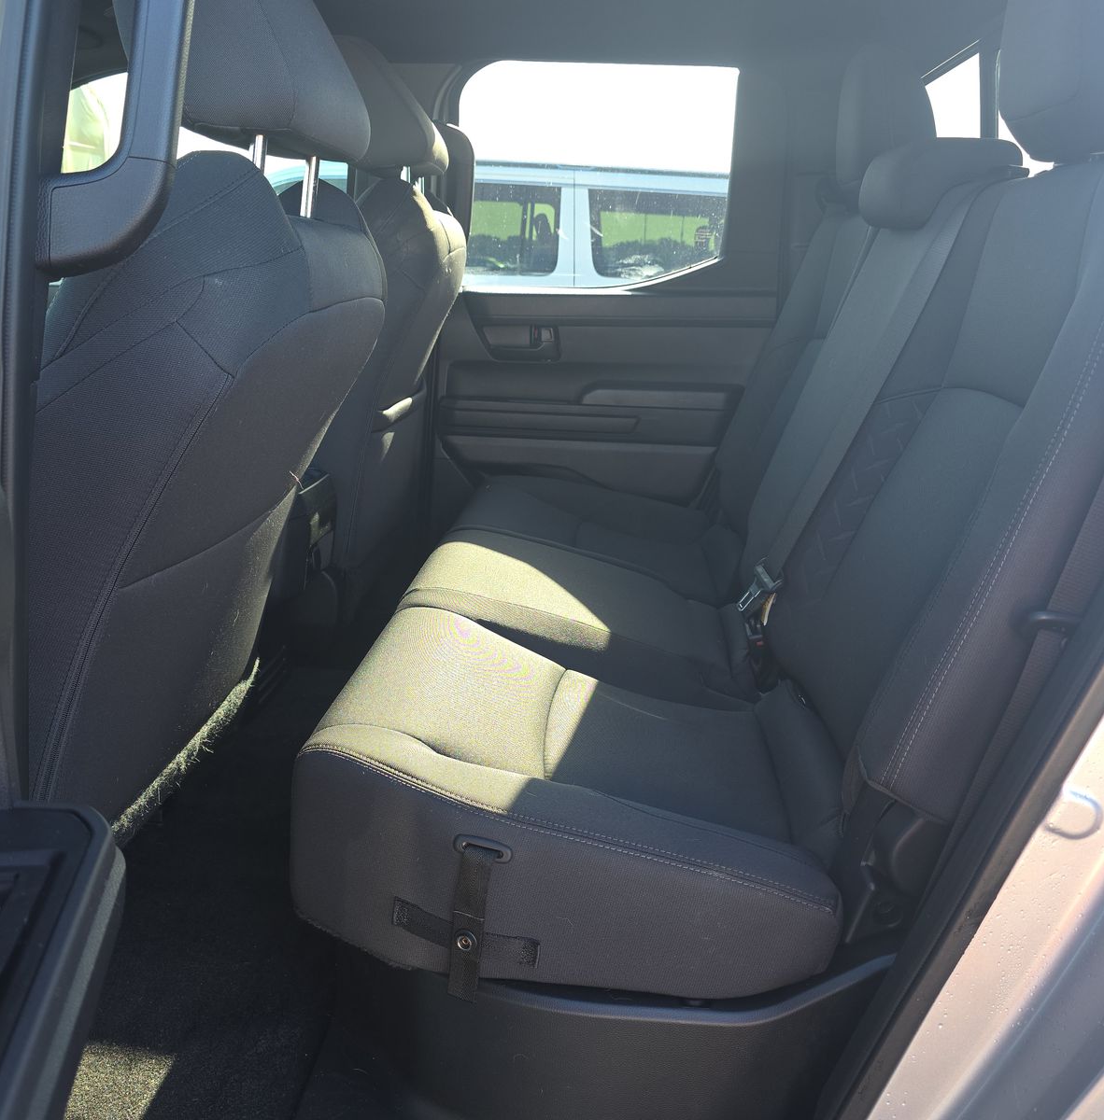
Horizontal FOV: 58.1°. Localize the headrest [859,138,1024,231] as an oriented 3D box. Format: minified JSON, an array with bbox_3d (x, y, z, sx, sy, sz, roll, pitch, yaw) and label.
[{"bbox_3d":[0.529,-0.511,1.371,0.163,0.118,0.266,2,16,4],"label":"headrest"}]

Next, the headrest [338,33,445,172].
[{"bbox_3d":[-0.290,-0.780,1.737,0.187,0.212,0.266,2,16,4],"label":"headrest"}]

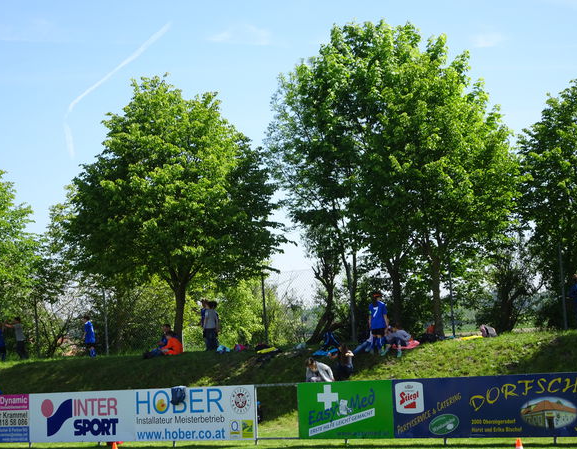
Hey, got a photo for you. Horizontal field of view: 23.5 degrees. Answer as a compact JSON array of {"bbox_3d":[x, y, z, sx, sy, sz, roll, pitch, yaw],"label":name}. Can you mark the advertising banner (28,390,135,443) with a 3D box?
[{"bbox_3d":[-4.240,3.936,28.275,3.030,1.000,0.040,-7,-7,36],"label":"advertising banner"}]

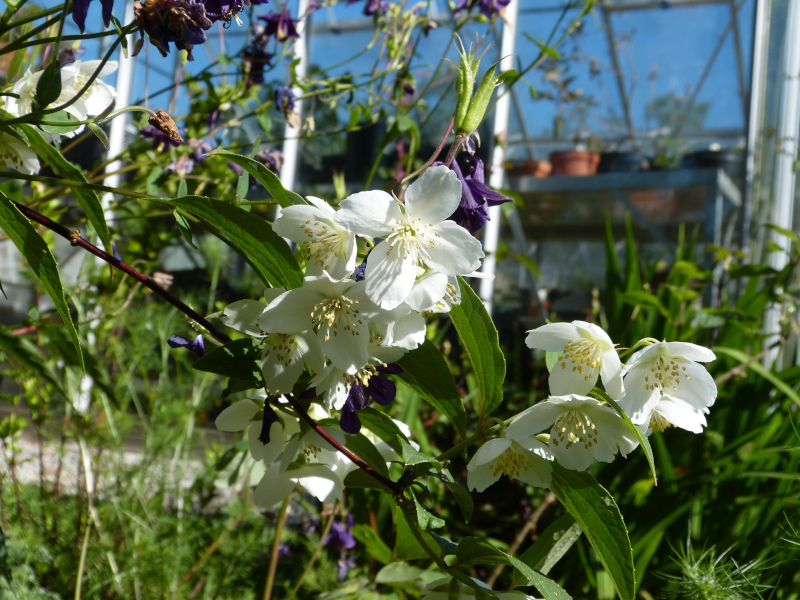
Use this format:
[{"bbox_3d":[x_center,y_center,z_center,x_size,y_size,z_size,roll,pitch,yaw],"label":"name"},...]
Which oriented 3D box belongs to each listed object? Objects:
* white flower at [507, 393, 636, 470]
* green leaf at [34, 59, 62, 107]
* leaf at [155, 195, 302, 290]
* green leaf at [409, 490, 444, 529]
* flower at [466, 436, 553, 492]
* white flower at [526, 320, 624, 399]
[{"bbox_3d":[0.066,0.050,0.430,0.050,0.033,0.026,2,30,-3],"label":"white flower"},{"bbox_3d":[-0.134,-0.082,0.430,0.011,0.018,0.006,1,0,-12],"label":"green leaf"},{"bbox_3d":[-0.060,-0.021,0.400,0.057,0.020,0.011,30,-49,-10],"label":"leaf"},{"bbox_3d":[0.008,0.073,0.392,0.005,0.016,0.011,-8,30,42],"label":"green leaf"},{"bbox_3d":[0.043,0.064,0.440,0.035,0.024,0.022,3,37,5],"label":"flower"},{"bbox_3d":[0.063,0.021,0.400,0.033,0.028,0.021,1,21,32],"label":"white flower"}]

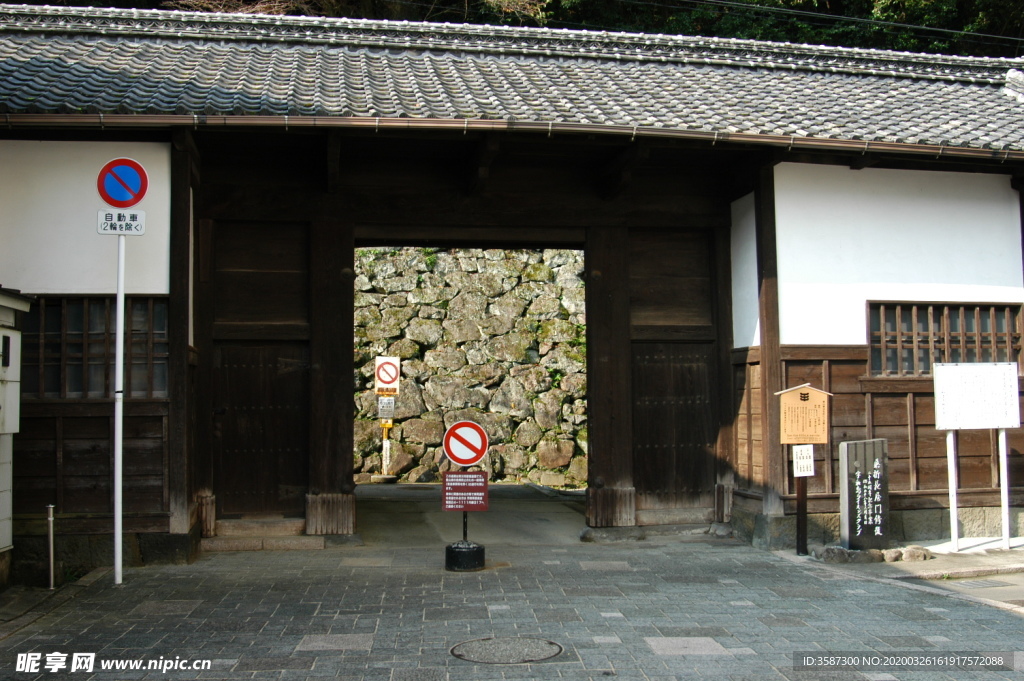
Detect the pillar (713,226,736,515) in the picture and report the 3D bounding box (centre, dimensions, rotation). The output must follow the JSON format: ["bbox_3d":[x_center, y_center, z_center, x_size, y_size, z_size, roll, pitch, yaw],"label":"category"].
[{"bbox_3d":[2.369,0.340,11.602,0.200,3.360,0.200,0,-3,-10],"label":"pillar"}]

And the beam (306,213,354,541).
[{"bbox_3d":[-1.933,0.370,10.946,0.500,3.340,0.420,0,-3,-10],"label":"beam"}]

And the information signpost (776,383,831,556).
[{"bbox_3d":[2.794,1.238,9.834,0.530,1.640,0.130,0,-3,-14],"label":"information signpost"}]

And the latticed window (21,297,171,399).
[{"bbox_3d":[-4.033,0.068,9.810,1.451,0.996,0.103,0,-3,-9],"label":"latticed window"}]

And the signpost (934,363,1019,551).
[{"bbox_3d":[4.679,1.166,10.295,0.893,1.887,0.103,0,-3,-9],"label":"signpost"}]

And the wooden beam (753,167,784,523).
[{"bbox_3d":[2.755,-0.029,10.957,0.174,3.772,0.176,0,-3,-9],"label":"wooden beam"}]

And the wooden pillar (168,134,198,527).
[{"bbox_3d":[-3.225,-0.060,9.968,0.176,3.844,0.176,0,-3,-9],"label":"wooden pillar"}]

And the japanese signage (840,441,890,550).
[{"bbox_3d":[3.515,1.552,10.236,0.417,1.092,0.186,0,-3,-9],"label":"japanese signage"}]

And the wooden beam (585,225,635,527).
[{"bbox_3d":[1.089,0.394,11.557,0.487,3.375,0.238,0,-3,-9],"label":"wooden beam"}]

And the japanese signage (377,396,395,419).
[{"bbox_3d":[-2.117,1.136,17.300,0.260,0.360,0.030,-1,-3,0],"label":"japanese signage"}]

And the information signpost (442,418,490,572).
[{"bbox_3d":[-0.424,1.371,9.215,0.415,1.360,0.360,-1,-3,0],"label":"information signpost"}]

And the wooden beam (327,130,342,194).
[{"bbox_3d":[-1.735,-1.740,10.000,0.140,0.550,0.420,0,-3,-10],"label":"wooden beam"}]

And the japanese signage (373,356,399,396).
[{"bbox_3d":[-2.113,0.597,17.300,0.420,0.640,0.040,-1,-3,0],"label":"japanese signage"}]

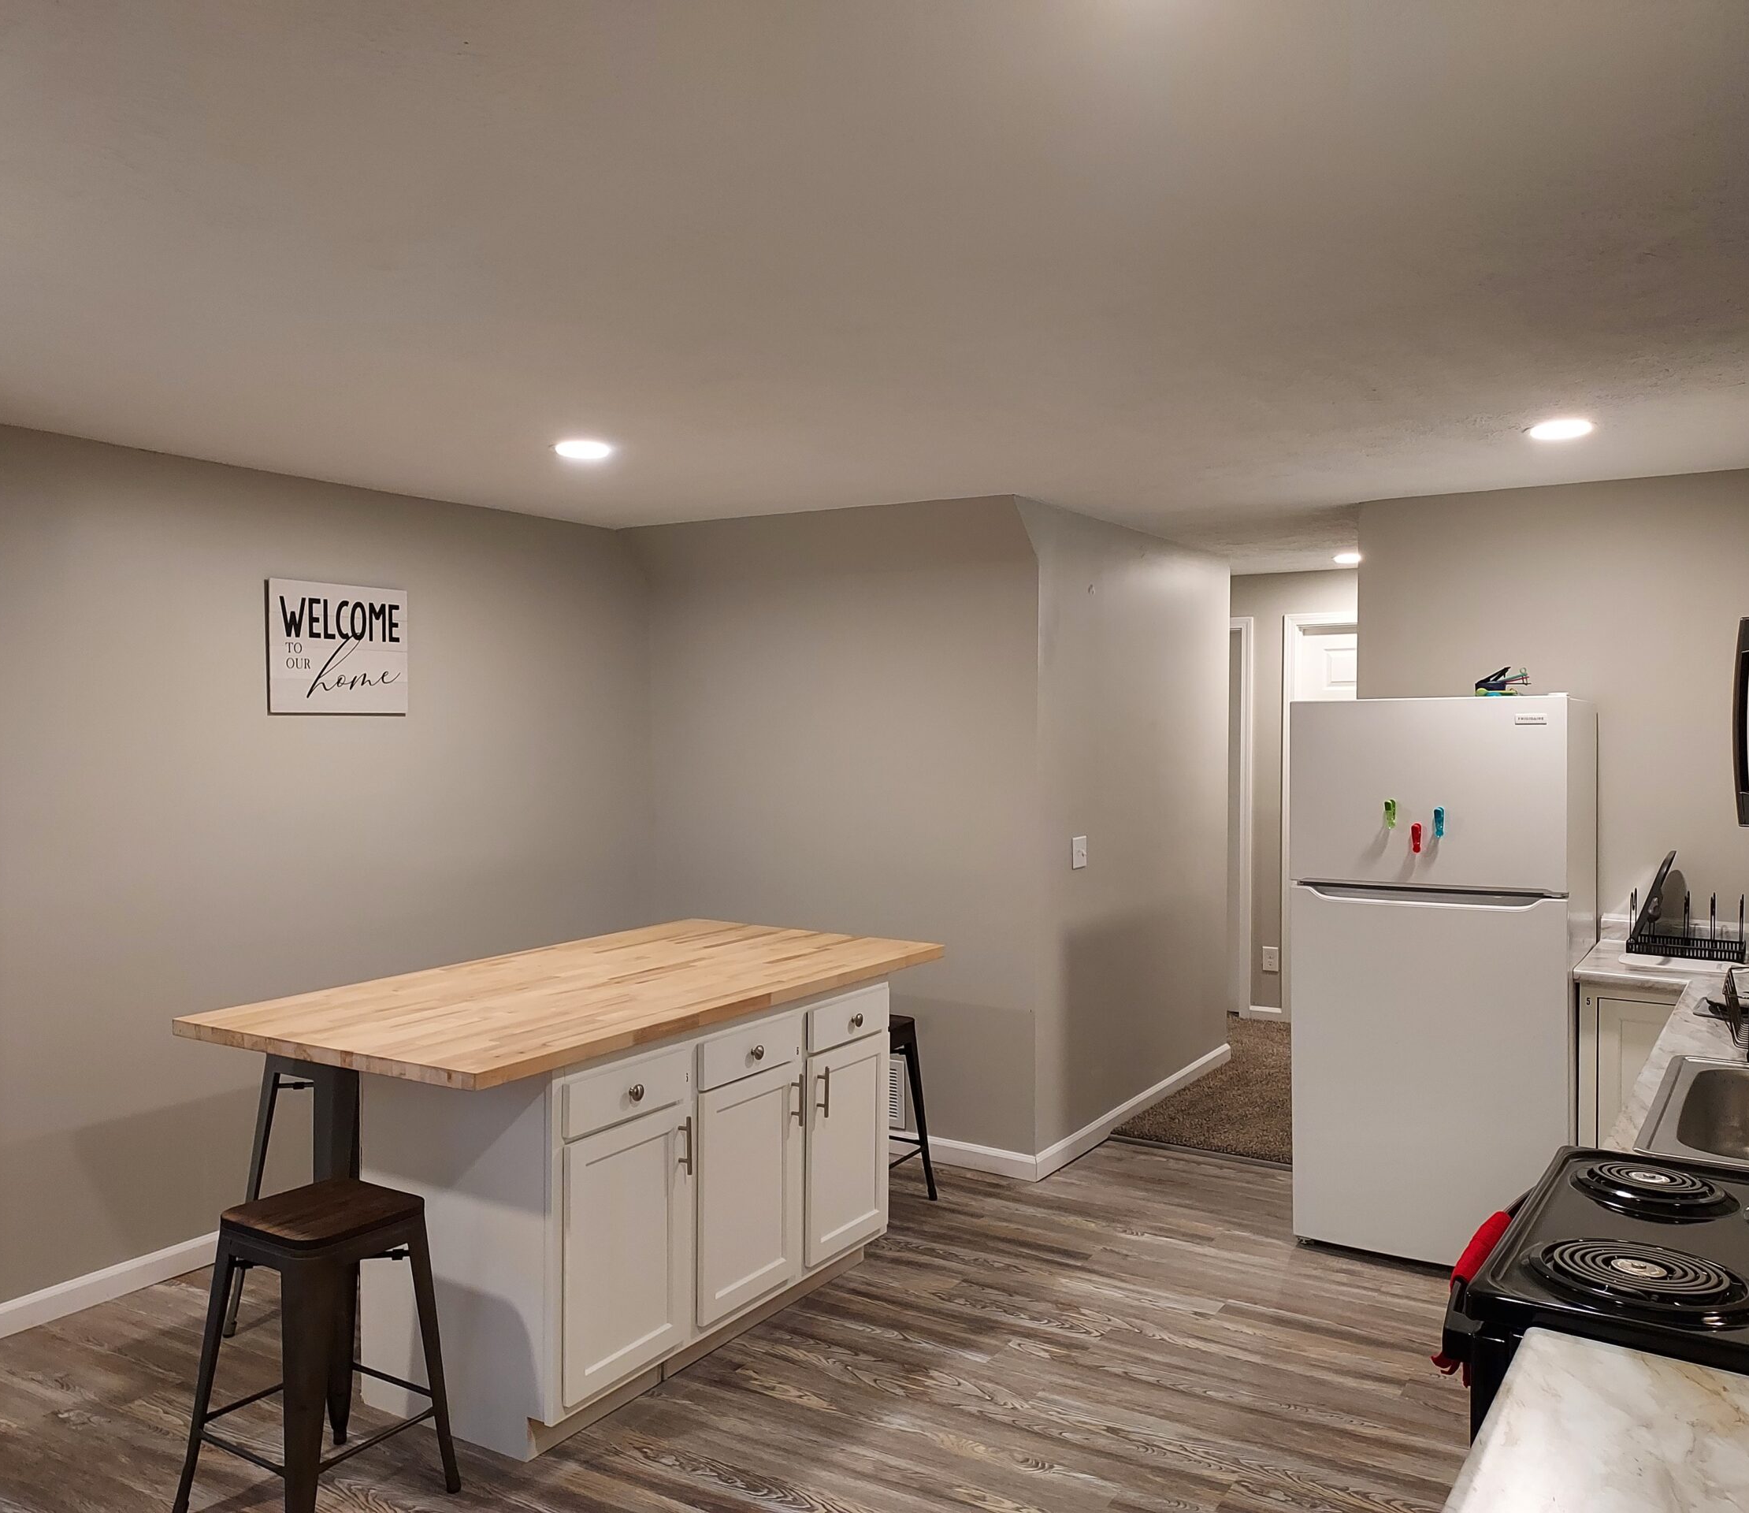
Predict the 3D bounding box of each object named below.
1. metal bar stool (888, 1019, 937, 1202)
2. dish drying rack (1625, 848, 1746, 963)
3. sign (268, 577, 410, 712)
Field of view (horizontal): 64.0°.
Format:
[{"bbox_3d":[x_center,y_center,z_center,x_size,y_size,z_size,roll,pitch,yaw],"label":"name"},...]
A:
[{"bbox_3d":[-0.058,1.199,4.689,0.418,0.613,0.418,1,1,32],"label":"metal bar stool"},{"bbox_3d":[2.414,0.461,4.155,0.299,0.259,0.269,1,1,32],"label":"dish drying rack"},{"bbox_3d":[-1.751,-0.350,4.594,0.027,0.411,0.508,1,1,32],"label":"sign"}]

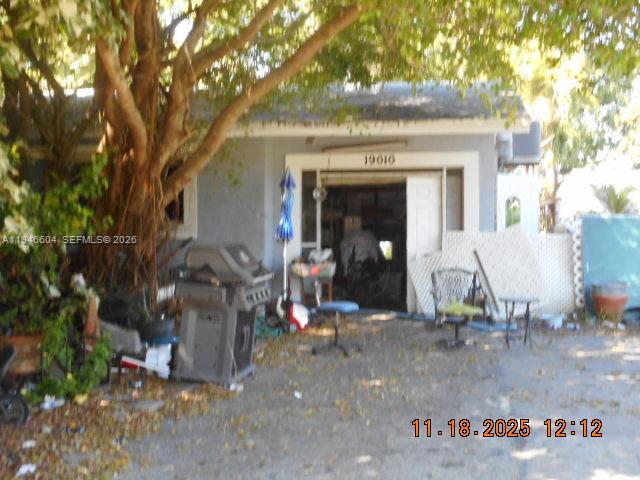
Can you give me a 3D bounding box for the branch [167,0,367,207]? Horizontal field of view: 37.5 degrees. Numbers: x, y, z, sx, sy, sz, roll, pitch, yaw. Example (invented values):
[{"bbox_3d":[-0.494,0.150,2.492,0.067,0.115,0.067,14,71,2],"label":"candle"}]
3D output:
[{"bbox_3d":[-0.575,-1.390,9.600,2.100,2.080,1.000,0,1,0],"label":"branch"}]

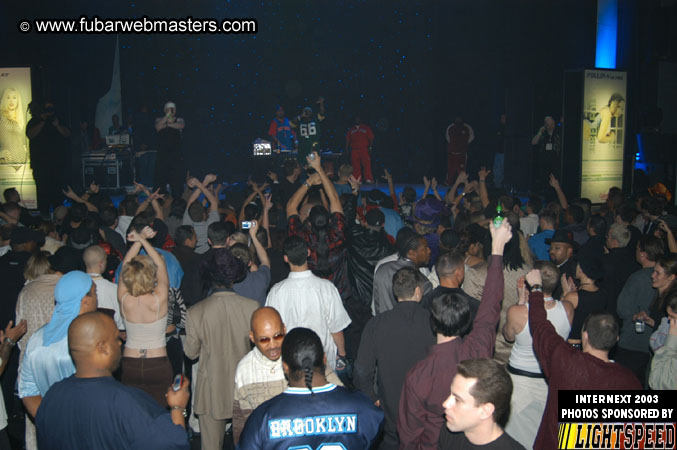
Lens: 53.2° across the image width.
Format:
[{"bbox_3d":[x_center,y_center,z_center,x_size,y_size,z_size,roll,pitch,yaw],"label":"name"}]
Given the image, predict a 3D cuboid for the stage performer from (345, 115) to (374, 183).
[{"bbox_3d":[0.515,-1.878,16.600,0.680,1.700,0.380,0,6,0],"label":"stage performer"}]

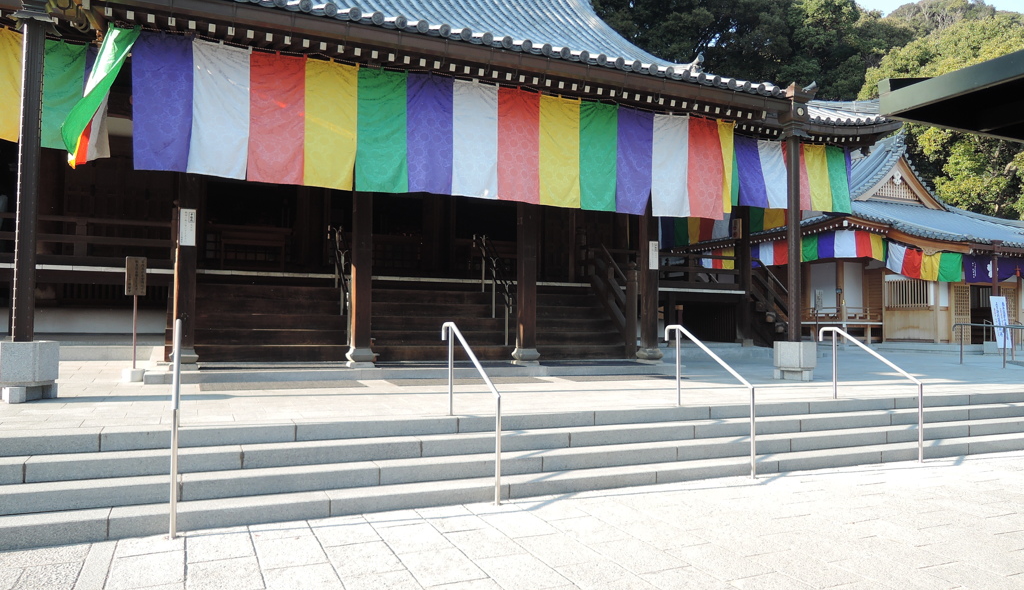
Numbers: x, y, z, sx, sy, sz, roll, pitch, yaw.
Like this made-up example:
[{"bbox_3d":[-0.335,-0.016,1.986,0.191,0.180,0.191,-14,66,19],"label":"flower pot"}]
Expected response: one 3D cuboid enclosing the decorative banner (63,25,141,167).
[{"bbox_3d":[-4.562,-2.206,7.891,0.750,1.550,0.400,2,-2,-24],"label":"decorative banner"}]

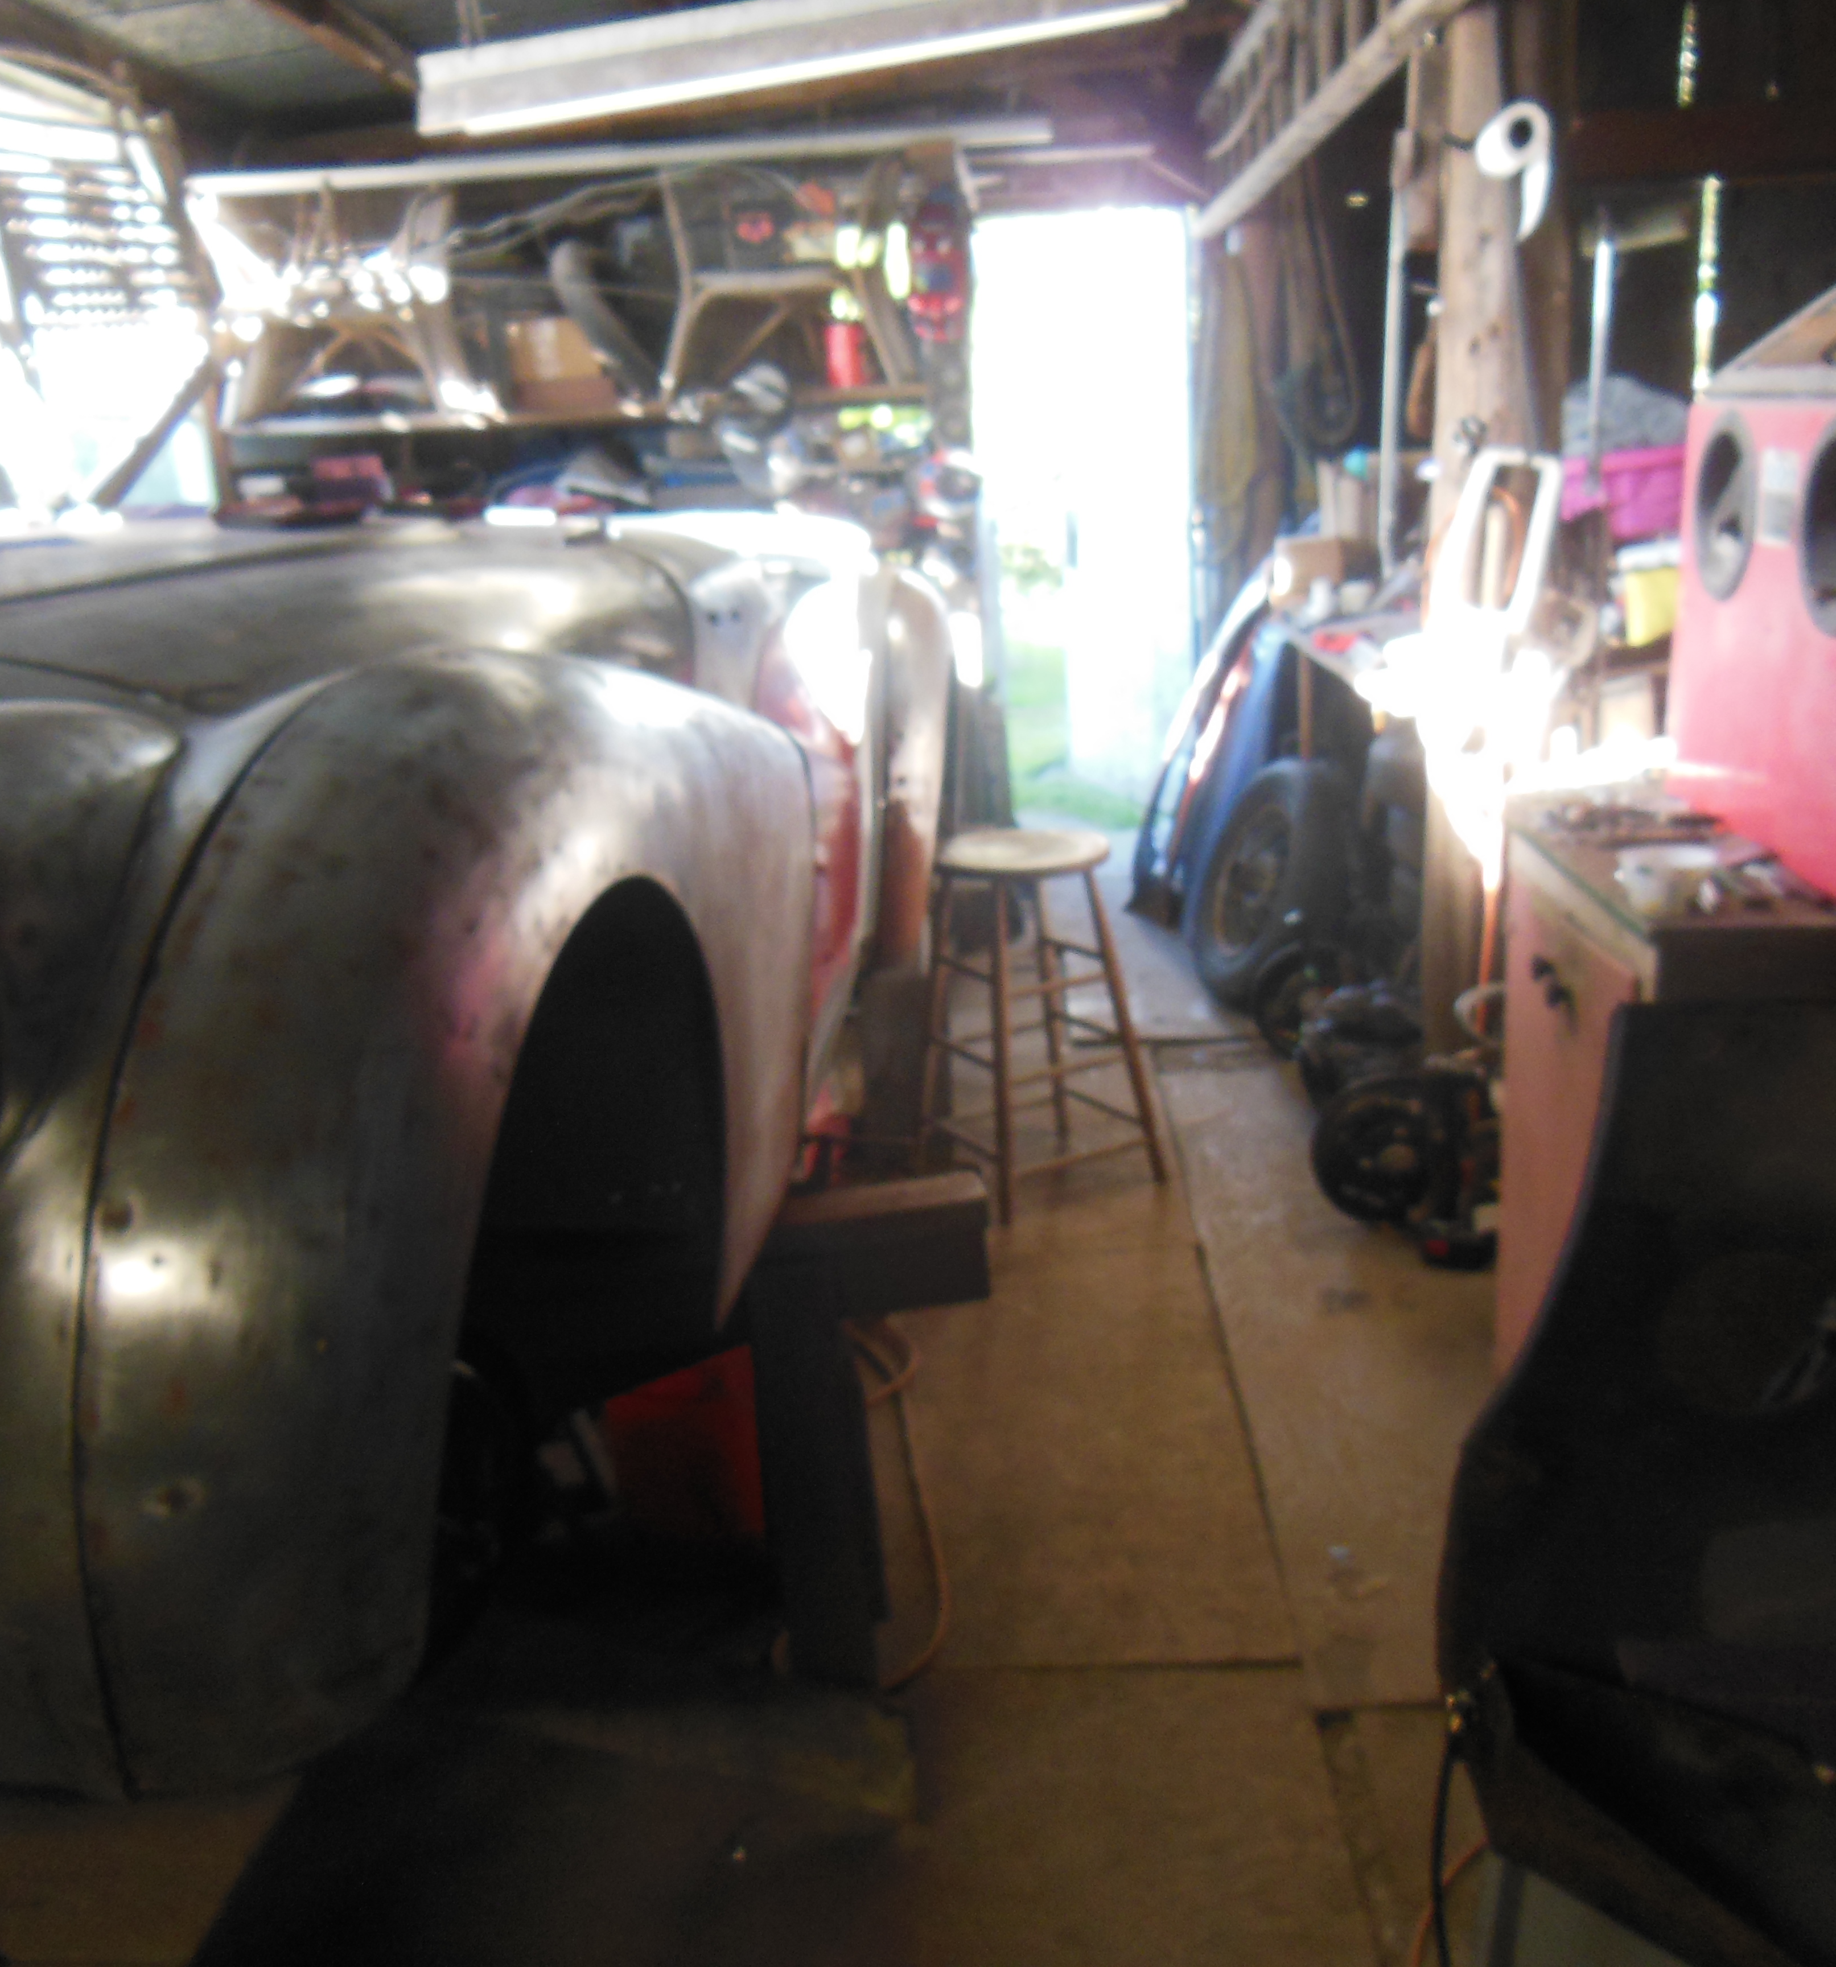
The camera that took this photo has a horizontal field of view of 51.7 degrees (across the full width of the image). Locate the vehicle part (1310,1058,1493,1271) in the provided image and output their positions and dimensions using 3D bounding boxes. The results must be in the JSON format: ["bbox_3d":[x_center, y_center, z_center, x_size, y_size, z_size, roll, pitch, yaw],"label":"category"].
[{"bbox_3d":[0.874,0.298,3.399,0.320,0.290,0.280,-2,16,3],"label":"vehicle part"}]

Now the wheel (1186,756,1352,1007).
[{"bbox_3d":[0.899,-0.246,4.795,0.170,0.650,0.650,17,12,-13],"label":"wheel"}]

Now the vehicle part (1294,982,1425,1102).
[{"bbox_3d":[0.968,0.107,4.177,0.300,0.230,0.280,-2,16,3],"label":"vehicle part"}]

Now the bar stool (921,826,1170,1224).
[{"bbox_3d":[0.218,0.064,3.684,0.377,0.662,0.377,-11,17,-27],"label":"bar stool"}]

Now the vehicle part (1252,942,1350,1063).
[{"bbox_3d":[0.903,0.032,4.384,0.270,0.270,0.160,-2,16,3],"label":"vehicle part"}]

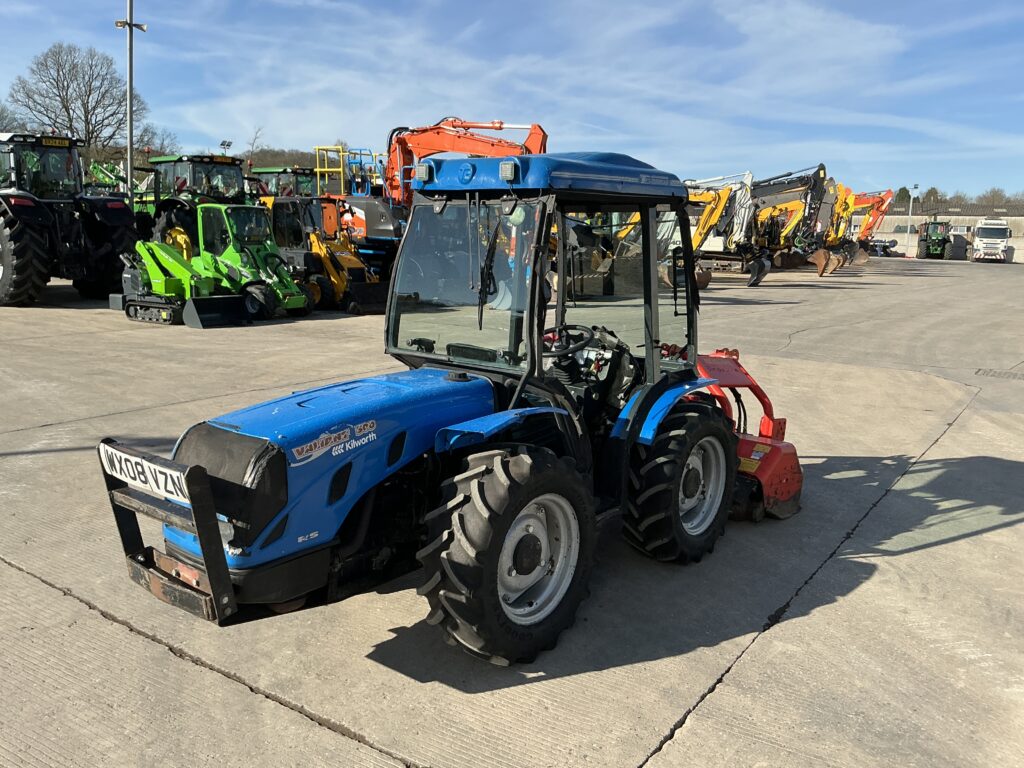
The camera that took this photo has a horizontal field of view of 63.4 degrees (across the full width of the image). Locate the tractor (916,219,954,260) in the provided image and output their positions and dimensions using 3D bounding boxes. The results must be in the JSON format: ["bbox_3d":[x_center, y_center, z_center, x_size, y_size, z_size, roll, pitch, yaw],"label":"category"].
[{"bbox_3d":[35.660,-12.041,69.500,2.500,3.000,4.800,8,12,28],"label":"tractor"}]

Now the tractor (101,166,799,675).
[{"bbox_3d":[0.170,-0.081,4.276,1.280,2.230,4.310,10,13,38],"label":"tractor"}]

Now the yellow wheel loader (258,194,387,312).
[{"bbox_3d":[-3.935,-2.973,18.533,1.600,2.400,3.800,-7,14,-42],"label":"yellow wheel loader"}]

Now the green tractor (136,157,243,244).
[{"bbox_3d":[-8.055,-3.991,21.062,5.200,3.200,2.550,10,13,39],"label":"green tractor"}]

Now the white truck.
[{"bbox_3d":[43.218,-12.952,74.500,2.550,3.700,7.000,8,12,29],"label":"white truck"}]

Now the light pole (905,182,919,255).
[{"bbox_3d":[35.647,-14.607,74.000,0.900,6.400,0.400,8,12,29],"label":"light pole"}]

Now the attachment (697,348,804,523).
[{"bbox_3d":[1.291,0.267,5.718,1.280,1.130,0.820,10,13,38],"label":"attachment"}]

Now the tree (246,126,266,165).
[{"bbox_3d":[-26.322,-22.628,85.000,2.300,7.500,2.200,2,10,0],"label":"tree"}]

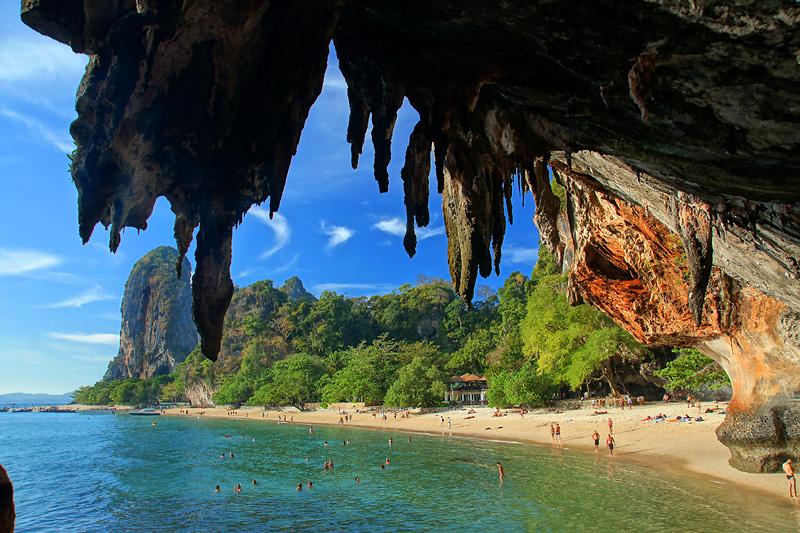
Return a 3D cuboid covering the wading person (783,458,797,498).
[{"bbox_3d":[18.666,10.120,25.500,0.420,1.680,0.480,0,-14,2],"label":"wading person"}]

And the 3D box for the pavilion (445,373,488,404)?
[{"bbox_3d":[14.282,26.255,114.000,7.900,6.700,6.000,-7,-16,26],"label":"pavilion"}]

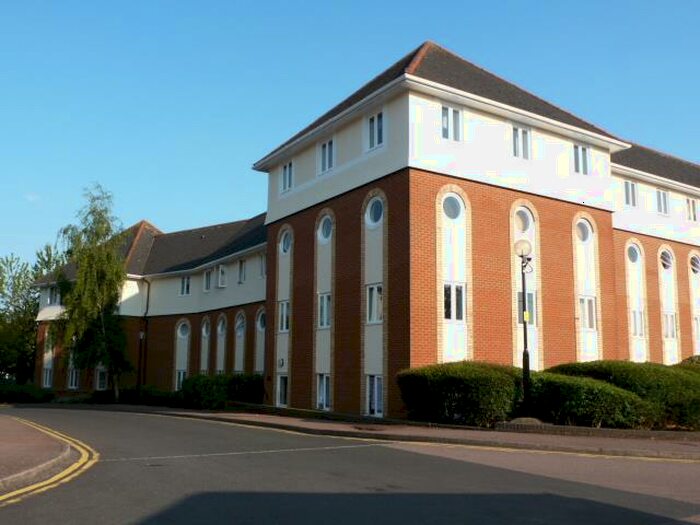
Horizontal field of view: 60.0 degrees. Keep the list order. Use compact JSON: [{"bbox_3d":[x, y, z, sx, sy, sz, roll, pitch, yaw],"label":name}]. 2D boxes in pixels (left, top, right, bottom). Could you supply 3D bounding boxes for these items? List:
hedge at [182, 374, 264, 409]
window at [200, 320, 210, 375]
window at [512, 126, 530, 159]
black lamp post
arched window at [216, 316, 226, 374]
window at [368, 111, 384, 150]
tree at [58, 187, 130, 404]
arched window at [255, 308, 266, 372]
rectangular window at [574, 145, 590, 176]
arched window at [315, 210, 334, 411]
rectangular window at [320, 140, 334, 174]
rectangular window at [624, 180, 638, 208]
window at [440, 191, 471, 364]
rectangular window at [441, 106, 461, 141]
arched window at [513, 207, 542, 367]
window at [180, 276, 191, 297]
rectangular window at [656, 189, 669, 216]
[{"bbox_3d":[-4.975,4.868,23.509,2.000,1.350,3.100,7,-12,-33],"label":"hedge"},{"bbox_3d":[-7.808,4.736,33.119,0.200,3.477,1.300,7,-11,-32],"label":"window"},{"bbox_3d":[5.489,-3.804,19.530,0.835,1.186,0.150,6,-11,-32],"label":"window"},{"bbox_3d":[4.245,1.638,14.599,0.440,4.450,0.420,6,-11,-32],"label":"black lamp post"},{"bbox_3d":[-6.535,4.449,31.160,0.200,3.462,1.300,7,-11,-32],"label":"arched window"},{"bbox_3d":[0.834,-4.028,18.555,0.150,1.286,0.931,7,-11,-32],"label":"window"},{"bbox_3d":[-11.564,1.201,27.381,3.400,9.795,3.400,0,-10,0],"label":"tree"},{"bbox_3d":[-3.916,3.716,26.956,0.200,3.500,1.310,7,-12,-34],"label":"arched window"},{"bbox_3d":[7.990,-3.550,20.896,0.860,1.130,0.120,6,-11,-30],"label":"rectangular window"},{"bbox_3d":[-0.778,1.477,20.152,0.200,6.677,1.377,7,-11,-32],"label":"arched window"},{"bbox_3d":[-0.766,-3.631,20.842,0.120,1.200,0.920,7,-12,-33],"label":"rectangular window"},{"bbox_3d":[11.601,-2.796,25.109,0.930,1.234,0.150,6,-11,-32],"label":"rectangular window"},{"bbox_3d":[2.946,0.706,17.264,1.186,5.728,0.200,6,-11,-32],"label":"window"},{"bbox_3d":[2.966,-4.098,17.972,0.820,1.138,0.150,6,-11,-32],"label":"rectangular window"},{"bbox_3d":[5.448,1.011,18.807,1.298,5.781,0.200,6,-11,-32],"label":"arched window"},{"bbox_3d":[-9.680,1.392,35.884,1.100,1.258,0.150,-7,-12,41],"label":"window"},{"bbox_3d":[13.201,-2.554,25.633,0.880,1.170,0.120,6,-11,-30],"label":"rectangular window"}]

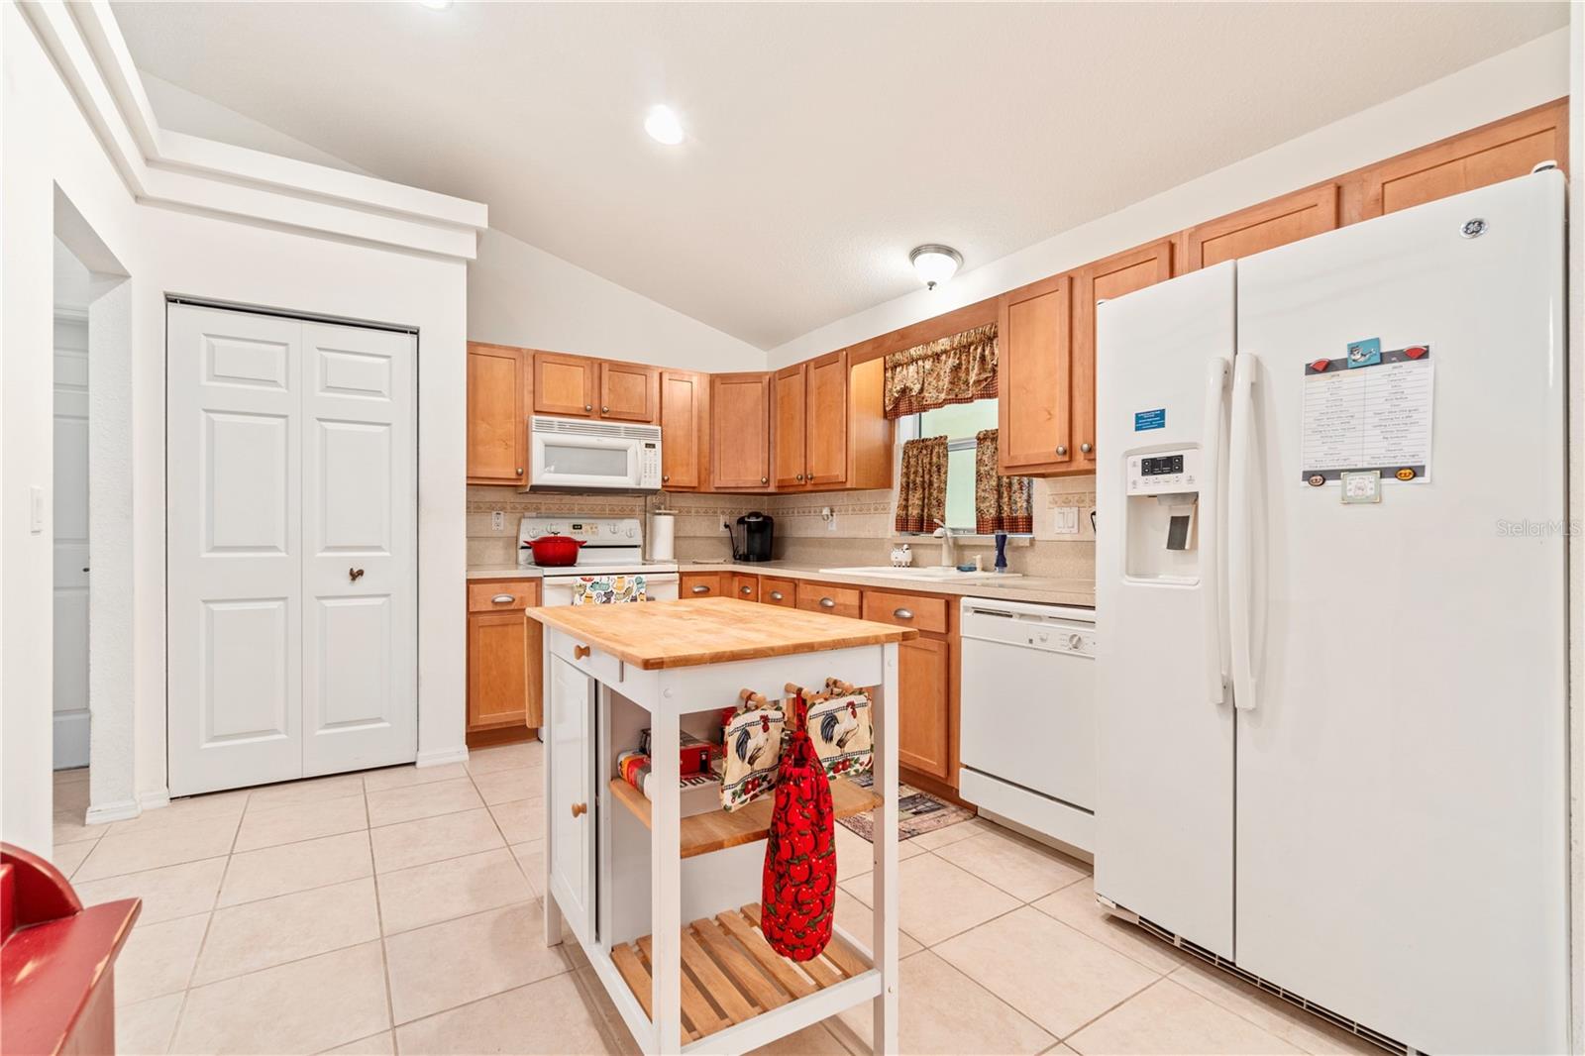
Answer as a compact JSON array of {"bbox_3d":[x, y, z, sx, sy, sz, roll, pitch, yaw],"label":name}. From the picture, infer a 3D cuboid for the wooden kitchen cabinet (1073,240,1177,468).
[{"bbox_3d":[1.318,-0.612,2.463,0.320,0.772,0.385,0,0,-34],"label":"wooden kitchen cabinet"}]

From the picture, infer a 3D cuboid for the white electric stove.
[{"bbox_3d":[-1.152,0.541,3.873,0.755,1.186,0.670,0,0,-30],"label":"white electric stove"}]

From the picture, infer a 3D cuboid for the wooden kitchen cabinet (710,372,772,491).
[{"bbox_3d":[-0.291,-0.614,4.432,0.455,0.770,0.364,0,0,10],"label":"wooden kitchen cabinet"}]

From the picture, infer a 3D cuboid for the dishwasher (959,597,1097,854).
[{"bbox_3d":[1.083,0.690,2.481,0.600,0.840,0.600,0,0,-34],"label":"dishwasher"}]

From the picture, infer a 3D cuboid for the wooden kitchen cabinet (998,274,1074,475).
[{"bbox_3d":[1.110,-0.612,2.761,0.320,0.772,0.345,0,0,-34],"label":"wooden kitchen cabinet"}]

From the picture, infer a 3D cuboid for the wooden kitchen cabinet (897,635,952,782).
[{"bbox_3d":[0.710,0.725,2.983,0.605,0.571,0.515,0,1,-35],"label":"wooden kitchen cabinet"}]

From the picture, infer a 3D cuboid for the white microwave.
[{"bbox_3d":[-1.213,-0.414,3.964,0.753,0.392,0.409,0,1,-35],"label":"white microwave"}]

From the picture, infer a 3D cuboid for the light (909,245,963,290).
[{"bbox_3d":[0.698,-1.255,3.271,0.268,0.165,0.268,18,-9,-34],"label":"light"}]

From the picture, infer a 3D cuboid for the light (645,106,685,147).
[{"bbox_3d":[-0.512,-1.591,2.609,0.172,0.051,0.172,0,0,0],"label":"light"}]

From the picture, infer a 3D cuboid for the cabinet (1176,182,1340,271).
[{"bbox_3d":[1.561,-0.839,2.115,0.320,0.320,0.440,0,0,-34],"label":"cabinet"}]

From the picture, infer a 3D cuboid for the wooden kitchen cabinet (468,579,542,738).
[{"bbox_3d":[-1.619,0.666,3.563,0.383,0.841,0.626,0,1,-35],"label":"wooden kitchen cabinet"}]

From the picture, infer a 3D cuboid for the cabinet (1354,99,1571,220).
[{"bbox_3d":[1.815,-0.839,1.751,0.320,0.320,0.435,0,0,-34],"label":"cabinet"}]

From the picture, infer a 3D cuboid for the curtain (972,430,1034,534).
[{"bbox_3d":[1.000,-0.223,3.127,0.061,0.496,0.316,0,1,-35],"label":"curtain"}]

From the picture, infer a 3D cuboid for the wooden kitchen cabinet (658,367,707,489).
[{"bbox_3d":[-0.763,-0.614,4.327,0.362,0.770,0.318,0,1,-35],"label":"wooden kitchen cabinet"}]

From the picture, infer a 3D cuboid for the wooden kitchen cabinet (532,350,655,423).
[{"bbox_3d":[-1.234,-0.805,4.024,0.755,0.384,0.320,0,0,-30],"label":"wooden kitchen cabinet"}]

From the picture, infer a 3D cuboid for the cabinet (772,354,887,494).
[{"bbox_3d":[0.224,-0.609,3.981,0.327,0.770,0.754,0,1,-35],"label":"cabinet"}]

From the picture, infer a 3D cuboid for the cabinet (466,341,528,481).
[{"bbox_3d":[-1.710,-0.611,3.760,0.325,0.772,0.320,0,0,-30],"label":"cabinet"}]

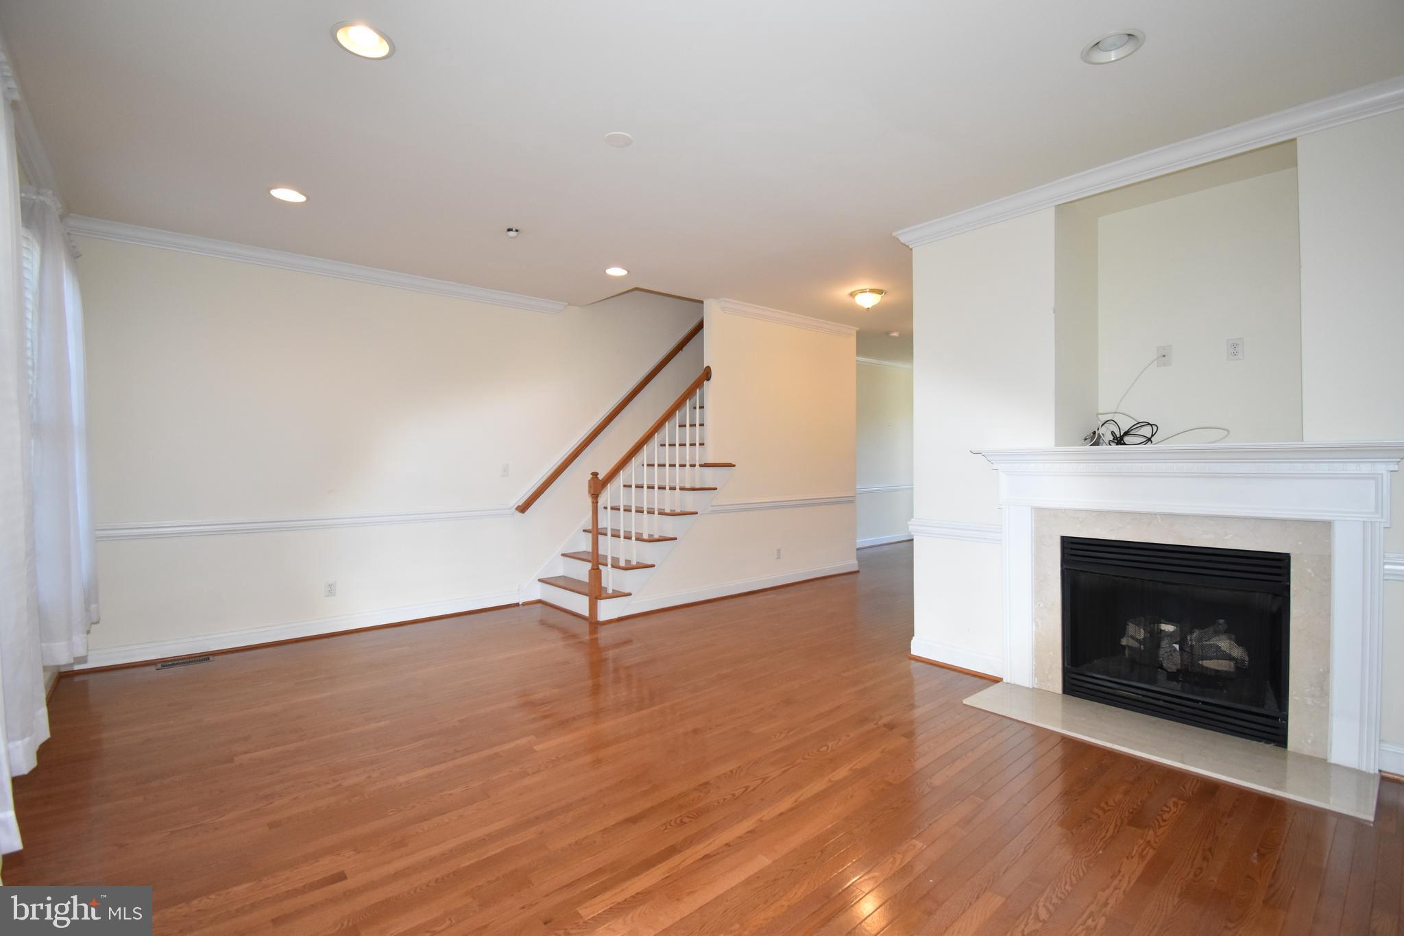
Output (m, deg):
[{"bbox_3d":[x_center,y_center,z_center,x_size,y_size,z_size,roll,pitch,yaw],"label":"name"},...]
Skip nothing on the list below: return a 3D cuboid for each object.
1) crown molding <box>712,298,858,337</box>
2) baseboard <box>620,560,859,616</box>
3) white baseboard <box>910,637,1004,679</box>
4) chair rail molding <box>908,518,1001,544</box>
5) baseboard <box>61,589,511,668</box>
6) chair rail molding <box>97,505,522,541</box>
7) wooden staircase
[{"bbox_3d":[0.927,-1.498,5.960,2.092,0.102,0.086,-1,1,-38],"label":"crown molding"},{"bbox_3d":[0.552,1.143,5.730,3.126,0.116,0.025,-1,1,-38],"label":"baseboard"},{"bbox_3d":[1.567,1.164,3.623,0.025,0.116,0.565,-1,1,-44],"label":"white baseboard"},{"bbox_3d":[1.552,0.391,3.619,0.040,0.109,0.572,-1,1,-44],"label":"chair rail molding"},{"bbox_3d":[-2.760,1.159,4.416,2.852,0.116,0.025,-1,1,-38],"label":"baseboard"},{"bbox_3d":[-2.758,0.387,4.401,2.775,0.106,0.040,-1,1,-38],"label":"chair rail molding"},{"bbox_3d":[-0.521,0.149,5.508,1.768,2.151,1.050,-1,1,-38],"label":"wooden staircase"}]

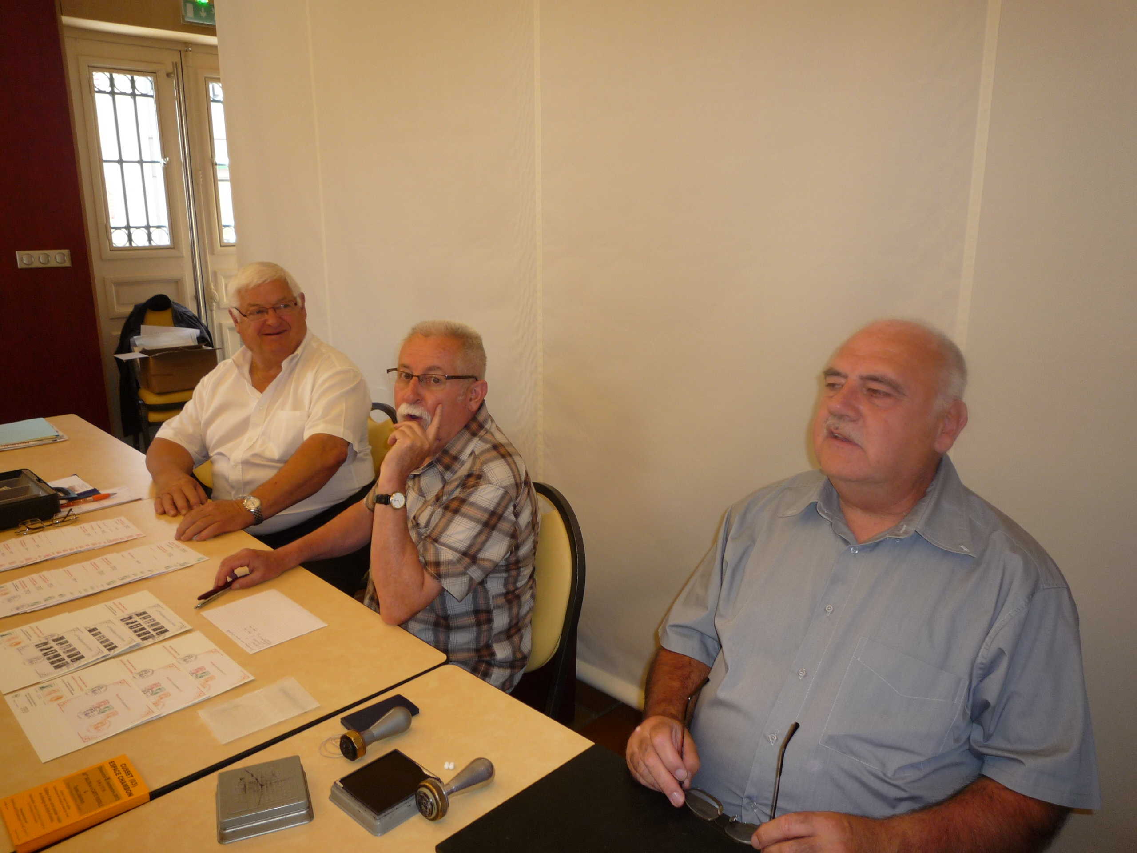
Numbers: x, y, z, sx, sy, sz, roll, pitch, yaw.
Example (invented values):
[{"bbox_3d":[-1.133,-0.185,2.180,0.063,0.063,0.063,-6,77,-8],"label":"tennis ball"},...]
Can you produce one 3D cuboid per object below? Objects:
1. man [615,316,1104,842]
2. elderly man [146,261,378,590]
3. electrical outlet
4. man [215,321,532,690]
[{"bbox_3d":[0.354,0.533,1.190,0.750,1.320,0.620,-13,19,-40],"label":"man"},{"bbox_3d":[-0.864,0.262,2.198,0.620,1.340,0.720,7,16,25],"label":"elderly man"},{"bbox_3d":[-2.618,-0.835,4.100,0.230,0.084,0.014,-13,19,-40],"label":"electrical outlet"},{"bbox_3d":[-0.408,0.438,1.659,0.710,1.270,0.560,-12,19,-38],"label":"man"}]

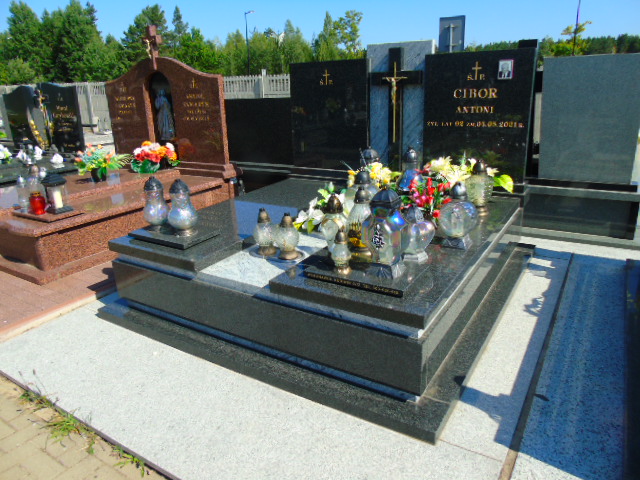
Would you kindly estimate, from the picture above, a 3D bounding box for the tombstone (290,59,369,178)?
[{"bbox_3d":[0.100,-1.125,4.222,0.800,0.952,0.080,9,21,31],"label":"tombstone"}]

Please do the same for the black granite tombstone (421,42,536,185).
[{"bbox_3d":[1.130,-0.885,3.349,0.760,0.908,0.090,9,22,31],"label":"black granite tombstone"}]

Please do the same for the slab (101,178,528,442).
[{"bbox_3d":[0.091,0.100,3.050,2.138,0.484,2.120,9,22,31],"label":"slab"}]

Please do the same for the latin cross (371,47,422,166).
[{"bbox_3d":[0.640,-1.067,3.881,0.475,1.012,0.075,9,21,31],"label":"latin cross"}]

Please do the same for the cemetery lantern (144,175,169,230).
[{"bbox_3d":[-1.000,-0.224,2.806,0.160,0.312,0.160,9,22,31],"label":"cemetery lantern"}]

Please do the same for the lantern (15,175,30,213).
[{"bbox_3d":[-2.557,-0.390,3.949,0.100,0.295,0.100,9,21,31],"label":"lantern"}]

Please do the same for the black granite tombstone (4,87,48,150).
[{"bbox_3d":[-4.522,-1.861,7.112,0.930,0.950,0.100,9,21,31],"label":"black granite tombstone"}]

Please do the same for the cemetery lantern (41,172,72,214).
[{"bbox_3d":[-2.222,-0.394,3.892,0.175,0.305,0.165,9,21,31],"label":"cemetery lantern"}]

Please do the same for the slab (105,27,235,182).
[{"bbox_3d":[-1.731,-1.517,5.099,1.900,1.530,0.260,9,22,31],"label":"slab"}]

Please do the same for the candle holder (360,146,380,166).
[{"bbox_3d":[0.392,-0.560,3.673,0.155,0.349,0.155,9,22,31],"label":"candle holder"}]

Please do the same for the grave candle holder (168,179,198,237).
[{"bbox_3d":[-0.798,-0.193,2.681,0.165,0.316,0.165,9,22,31],"label":"grave candle holder"}]

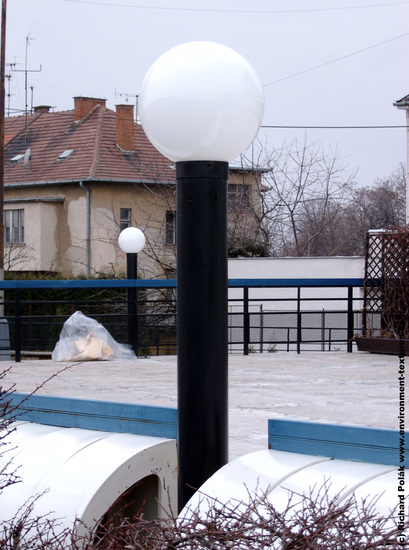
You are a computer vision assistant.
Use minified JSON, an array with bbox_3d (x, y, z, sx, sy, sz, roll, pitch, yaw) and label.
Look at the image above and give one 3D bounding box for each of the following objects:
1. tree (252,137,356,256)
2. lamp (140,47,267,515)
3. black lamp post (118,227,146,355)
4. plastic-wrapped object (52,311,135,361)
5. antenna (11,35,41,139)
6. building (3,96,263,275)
[{"bbox_3d":[3.600,-1.550,64.000,3.750,7.100,3.600,0,0,0],"label":"tree"},{"bbox_3d":[-0.006,0.190,5.600,0.400,1.860,0.400,0,0,0],"label":"lamp"},{"bbox_3d":[-1.054,0.247,25.800,0.400,1.900,0.400,0,0,0],"label":"black lamp post"},{"bbox_3d":[-1.578,0.856,25.100,1.150,0.700,0.750,0,0,0],"label":"plastic-wrapped object"},{"bbox_3d":[-9.378,-9.988,94.000,1.600,5.500,0.900,0,0,0],"label":"antenna"},{"bbox_3d":[-5.200,-3.600,91.500,10.500,11.200,13.000,0,0,-38],"label":"building"}]

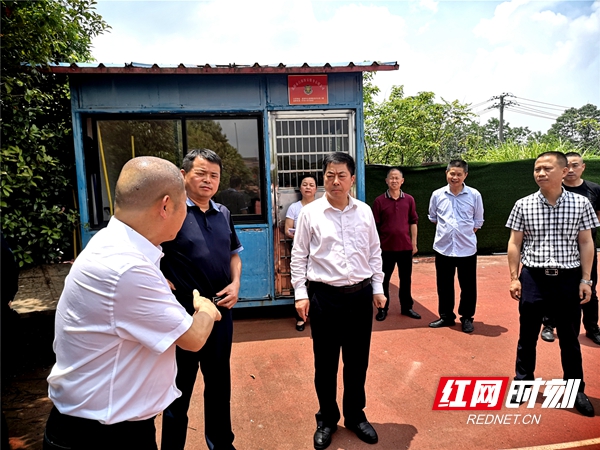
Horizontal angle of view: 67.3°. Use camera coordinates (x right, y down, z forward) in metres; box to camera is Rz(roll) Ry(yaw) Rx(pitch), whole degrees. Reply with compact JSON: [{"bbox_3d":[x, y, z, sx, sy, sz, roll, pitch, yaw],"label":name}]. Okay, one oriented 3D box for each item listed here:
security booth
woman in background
[{"bbox_3d":[-0.802,-0.439,5.965,3.556,2.669,2.400,-3,5,-7],"label":"security booth"},{"bbox_3d":[0.064,0.294,4.744,0.460,1.588,0.320,-2,5,6],"label":"woman in background"}]

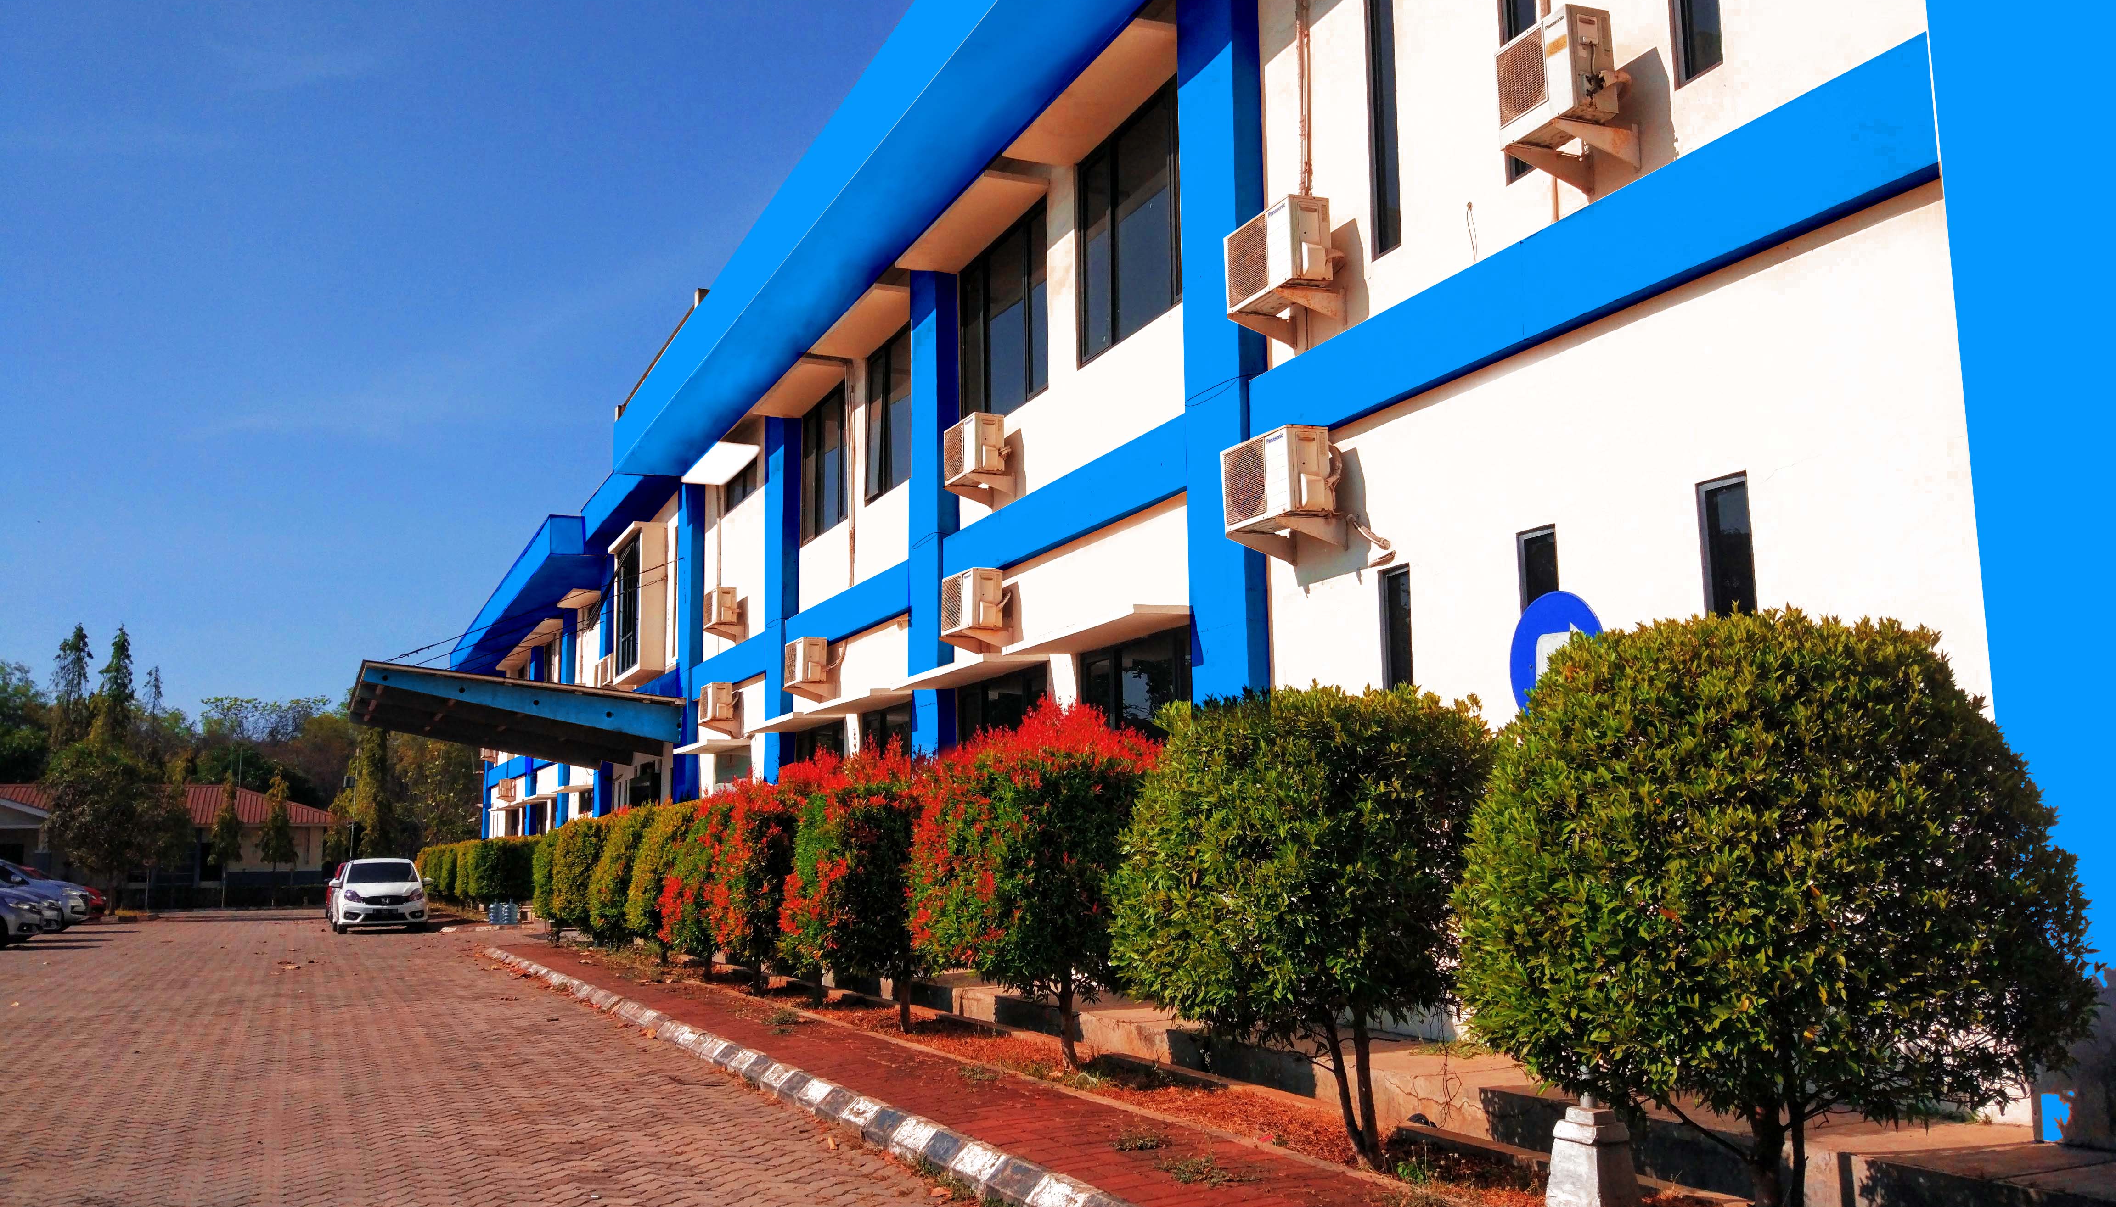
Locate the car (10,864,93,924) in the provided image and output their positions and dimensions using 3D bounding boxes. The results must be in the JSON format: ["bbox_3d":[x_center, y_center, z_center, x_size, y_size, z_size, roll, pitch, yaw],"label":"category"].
[{"bbox_3d":[-23.808,6.431,37.967,4.200,1.620,1.700,3,-10,-22],"label":"car"}]

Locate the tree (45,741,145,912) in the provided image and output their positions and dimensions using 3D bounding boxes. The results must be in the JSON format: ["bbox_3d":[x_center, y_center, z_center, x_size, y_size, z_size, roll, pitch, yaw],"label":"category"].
[{"bbox_3d":[-30.353,7.067,54.000,3.300,5.450,3.200,4,-10,-24],"label":"tree"}]

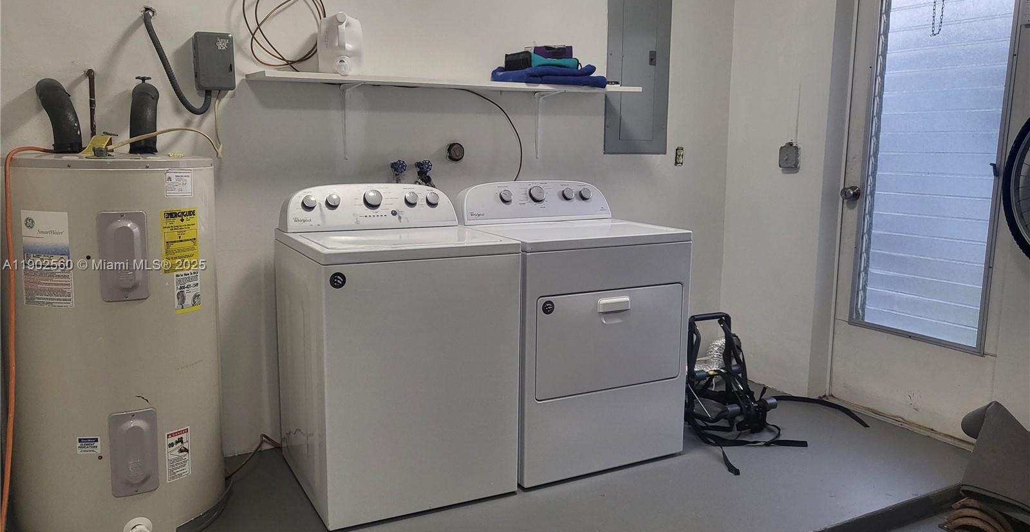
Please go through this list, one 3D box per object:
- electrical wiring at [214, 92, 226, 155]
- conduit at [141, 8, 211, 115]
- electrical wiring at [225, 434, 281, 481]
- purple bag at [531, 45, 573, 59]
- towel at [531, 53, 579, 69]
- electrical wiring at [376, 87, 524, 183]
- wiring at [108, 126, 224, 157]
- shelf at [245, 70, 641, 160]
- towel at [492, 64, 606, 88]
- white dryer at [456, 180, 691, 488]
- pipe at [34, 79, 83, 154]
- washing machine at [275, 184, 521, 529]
[{"bbox_3d":[-1.097,-0.531,2.868,0.042,0.232,0.050,-4,10,-27],"label":"electrical wiring"},{"bbox_3d":[-1.210,-0.725,2.778,0.225,0.358,0.090,-4,10,-27],"label":"conduit"},{"bbox_3d":[-1.017,0.734,3.018,0.240,0.090,0.220,-4,10,-27],"label":"electrical wiring"},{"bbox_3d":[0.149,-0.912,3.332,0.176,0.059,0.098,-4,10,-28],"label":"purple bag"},{"bbox_3d":[0.143,-0.886,3.373,0.233,0.069,0.168,-4,10,-28],"label":"towel"},{"bbox_3d":[-0.269,-0.565,3.360,0.699,0.416,0.040,-4,10,-28],"label":"electrical wiring"},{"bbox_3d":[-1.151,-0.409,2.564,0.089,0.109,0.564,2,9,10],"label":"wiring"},{"bbox_3d":[-0.227,-0.601,3.224,1.650,0.313,0.240,-4,10,-27],"label":"shelf"},{"bbox_3d":[0.133,-0.820,3.339,0.500,0.100,0.205,-4,10,-27],"label":"towel"},{"bbox_3d":[0.200,0.212,3.203,0.735,1.087,0.713,-4,10,-28],"label":"white dryer"},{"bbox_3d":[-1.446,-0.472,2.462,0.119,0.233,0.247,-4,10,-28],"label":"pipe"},{"bbox_3d":[-0.455,0.257,2.886,0.695,1.087,0.700,-4,10,-28],"label":"washing machine"}]

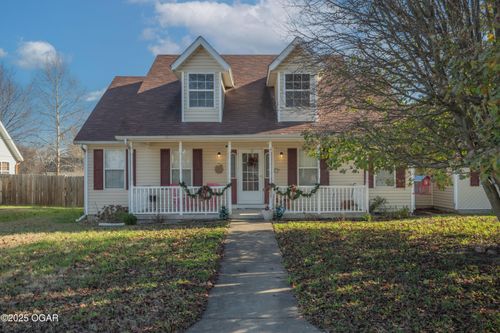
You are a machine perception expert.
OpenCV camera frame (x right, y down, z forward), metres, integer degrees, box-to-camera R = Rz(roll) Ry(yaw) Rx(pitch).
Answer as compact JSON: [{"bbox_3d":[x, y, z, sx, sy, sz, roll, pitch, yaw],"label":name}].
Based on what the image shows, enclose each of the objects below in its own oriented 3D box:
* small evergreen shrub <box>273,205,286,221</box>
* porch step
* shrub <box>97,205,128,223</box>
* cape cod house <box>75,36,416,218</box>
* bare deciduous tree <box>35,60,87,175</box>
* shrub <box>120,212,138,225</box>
[{"bbox_3d":[0.976,1.488,13.490,0.440,0.500,0.440,0,0,-1],"label":"small evergreen shrub"},{"bbox_3d":[-0.040,1.638,13.939,1.250,0.200,0.750,0,0,-1],"label":"porch step"},{"bbox_3d":[-4.677,1.540,14.239,1.100,0.620,0.950,0,0,-1],"label":"shrub"},{"bbox_3d":[0.019,-2.140,19.314,12.700,7.800,12.000,0,0,-1],"label":"cape cod house"},{"bbox_3d":[-16.402,-3.541,36.025,4.700,12.200,4.600,0,0,-1],"label":"bare deciduous tree"},{"bbox_3d":[-3.881,1.649,13.438,0.580,0.410,0.560,0,0,-1],"label":"shrub"}]

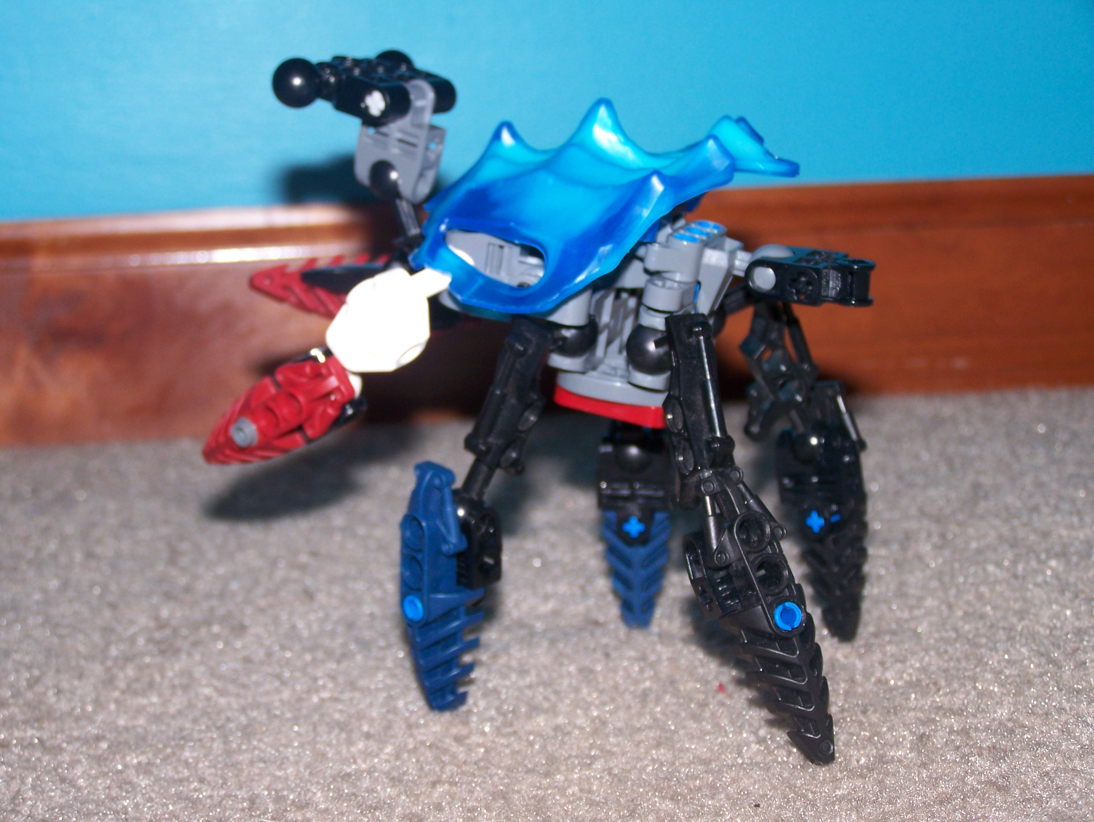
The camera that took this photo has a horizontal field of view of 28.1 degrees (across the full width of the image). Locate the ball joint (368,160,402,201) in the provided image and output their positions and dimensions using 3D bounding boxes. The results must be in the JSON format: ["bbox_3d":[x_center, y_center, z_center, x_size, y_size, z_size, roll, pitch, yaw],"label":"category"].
[{"bbox_3d":[-0.033,-0.047,0.446,0.010,0.010,0.010,0,7,18],"label":"ball joint"}]

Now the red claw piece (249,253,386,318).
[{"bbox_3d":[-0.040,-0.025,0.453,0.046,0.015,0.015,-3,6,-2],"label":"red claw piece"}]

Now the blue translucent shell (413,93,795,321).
[{"bbox_3d":[0.011,-0.040,0.435,0.065,0.038,0.055,-13,14,-36],"label":"blue translucent shell"}]

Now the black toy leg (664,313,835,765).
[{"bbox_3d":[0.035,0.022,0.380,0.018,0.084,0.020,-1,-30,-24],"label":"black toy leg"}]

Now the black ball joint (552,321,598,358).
[{"bbox_3d":[0.005,-0.016,0.436,0.010,0.010,0.010,0,7,18],"label":"black ball joint"}]

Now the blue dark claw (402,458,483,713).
[{"bbox_3d":[-0.020,0.033,0.413,0.014,0.049,0.015,-6,5,-42],"label":"blue dark claw"}]

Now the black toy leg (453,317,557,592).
[{"bbox_3d":[-0.009,0.008,0.421,0.016,0.054,0.014,0,-18,30],"label":"black toy leg"}]

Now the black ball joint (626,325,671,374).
[{"bbox_3d":[0.020,-0.012,0.412,0.010,0.010,0.010,0,7,18],"label":"black ball joint"}]

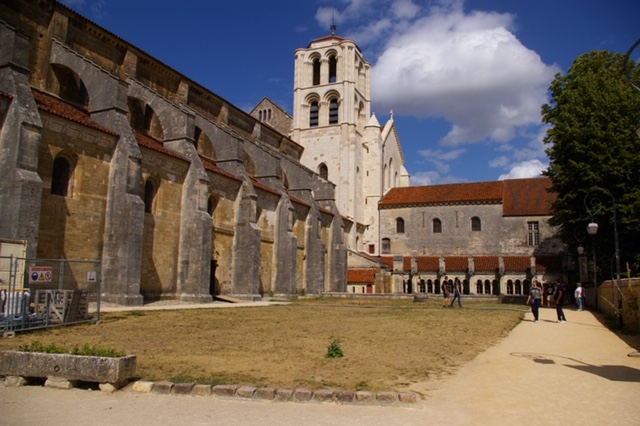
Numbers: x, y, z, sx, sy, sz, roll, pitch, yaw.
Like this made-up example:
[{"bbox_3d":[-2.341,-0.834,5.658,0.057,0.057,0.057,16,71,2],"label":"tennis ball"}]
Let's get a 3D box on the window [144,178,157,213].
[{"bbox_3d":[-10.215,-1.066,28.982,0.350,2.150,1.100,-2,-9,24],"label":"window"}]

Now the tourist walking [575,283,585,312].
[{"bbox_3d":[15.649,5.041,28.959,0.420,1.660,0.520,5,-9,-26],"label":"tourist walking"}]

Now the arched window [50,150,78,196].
[{"bbox_3d":[-12.830,-1.902,24.051,0.420,2.270,1.380,-2,-9,23],"label":"arched window"}]

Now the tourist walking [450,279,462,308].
[{"bbox_3d":[7.614,4.442,26.700,0.650,1.670,0.480,2,-8,-5],"label":"tourist walking"}]

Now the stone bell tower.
[{"bbox_3d":[1.807,-7.959,67.031,9.200,37.000,8.900,-2,-9,23],"label":"stone bell tower"}]

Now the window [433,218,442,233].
[{"bbox_3d":[15.048,1.612,61.421,1.150,1.900,0.350,-2,-9,24],"label":"window"}]

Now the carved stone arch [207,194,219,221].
[{"bbox_3d":[-7.740,-0.204,34.389,0.350,2.150,1.150,-2,-9,24],"label":"carved stone arch"}]

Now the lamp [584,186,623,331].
[{"bbox_3d":[10.759,1.685,18.254,1.100,5.200,0.420,-2,-9,24],"label":"lamp"}]

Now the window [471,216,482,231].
[{"bbox_3d":[19.568,1.355,59.980,1.250,1.850,0.400,-2,-9,23],"label":"window"}]

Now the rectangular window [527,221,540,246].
[{"bbox_3d":[25.489,2.492,57.227,1.300,2.950,0.350,-2,-9,23],"label":"rectangular window"}]

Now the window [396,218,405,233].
[{"bbox_3d":[10.680,1.642,63.415,1.150,2.000,0.350,-2,-9,24],"label":"window"}]

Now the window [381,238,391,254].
[{"bbox_3d":[8.906,4.455,64.165,1.150,2.050,0.350,-2,-9,23],"label":"window"}]

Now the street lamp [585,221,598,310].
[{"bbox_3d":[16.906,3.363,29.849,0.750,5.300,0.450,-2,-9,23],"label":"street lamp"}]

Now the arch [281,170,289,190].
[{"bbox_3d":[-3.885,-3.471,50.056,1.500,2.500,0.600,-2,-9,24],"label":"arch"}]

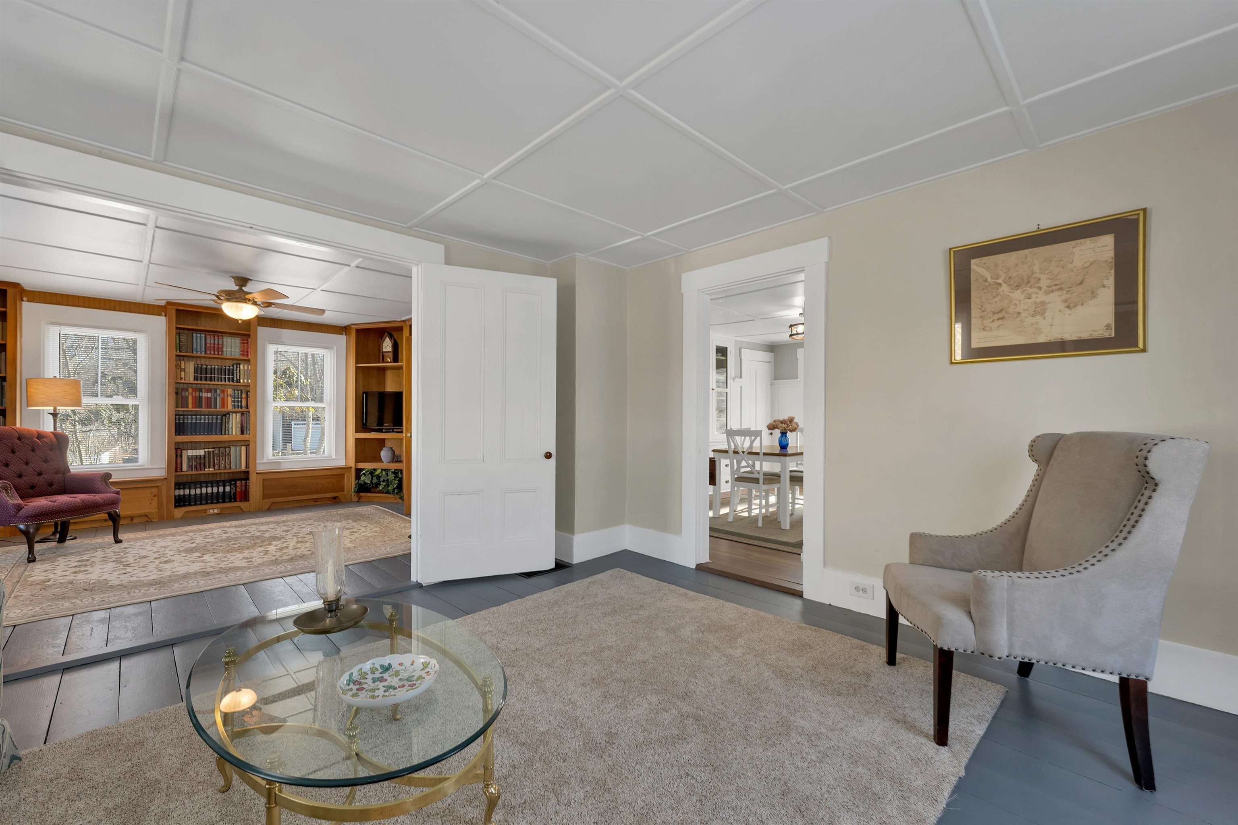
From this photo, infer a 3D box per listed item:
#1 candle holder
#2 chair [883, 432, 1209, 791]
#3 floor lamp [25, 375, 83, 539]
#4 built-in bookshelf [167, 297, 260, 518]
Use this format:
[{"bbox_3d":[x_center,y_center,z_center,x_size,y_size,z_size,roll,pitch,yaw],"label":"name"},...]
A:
[{"bbox_3d":[-0.971,0.554,1.631,0.220,0.332,0.220,0,-1,45],"label":"candle holder"},{"bbox_3d":[1.509,0.615,1.853,0.735,1.080,0.690,0,0,14],"label":"chair"},{"bbox_3d":[-5.106,0.412,4.366,0.340,1.473,0.340,0,-1,45],"label":"floor lamp"},{"bbox_3d":[-4.648,-0.012,5.512,0.280,2.335,0.785,0,-1,45],"label":"built-in bookshelf"}]

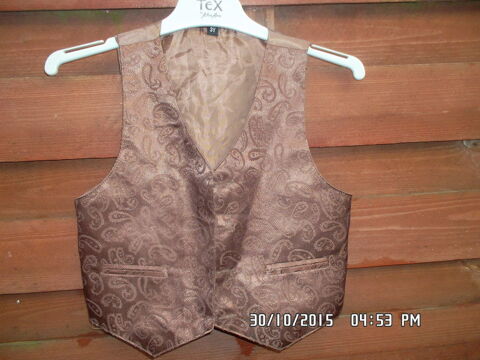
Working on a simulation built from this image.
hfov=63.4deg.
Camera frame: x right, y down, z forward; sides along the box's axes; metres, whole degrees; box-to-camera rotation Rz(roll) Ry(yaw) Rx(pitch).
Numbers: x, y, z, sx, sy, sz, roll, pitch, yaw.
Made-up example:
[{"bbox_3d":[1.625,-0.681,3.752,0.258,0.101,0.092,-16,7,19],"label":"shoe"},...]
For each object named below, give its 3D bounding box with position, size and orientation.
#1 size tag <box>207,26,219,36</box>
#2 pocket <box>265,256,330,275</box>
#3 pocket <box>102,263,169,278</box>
[{"bbox_3d":[-0.029,-0.162,0.420,0.011,0.011,0.002,-3,11,-5],"label":"size tag"},{"bbox_3d":[0.070,0.105,0.471,0.080,0.013,0.006,-4,12,-10],"label":"pocket"},{"bbox_3d":[-0.123,0.106,0.453,0.077,0.013,0.006,3,11,-1],"label":"pocket"}]

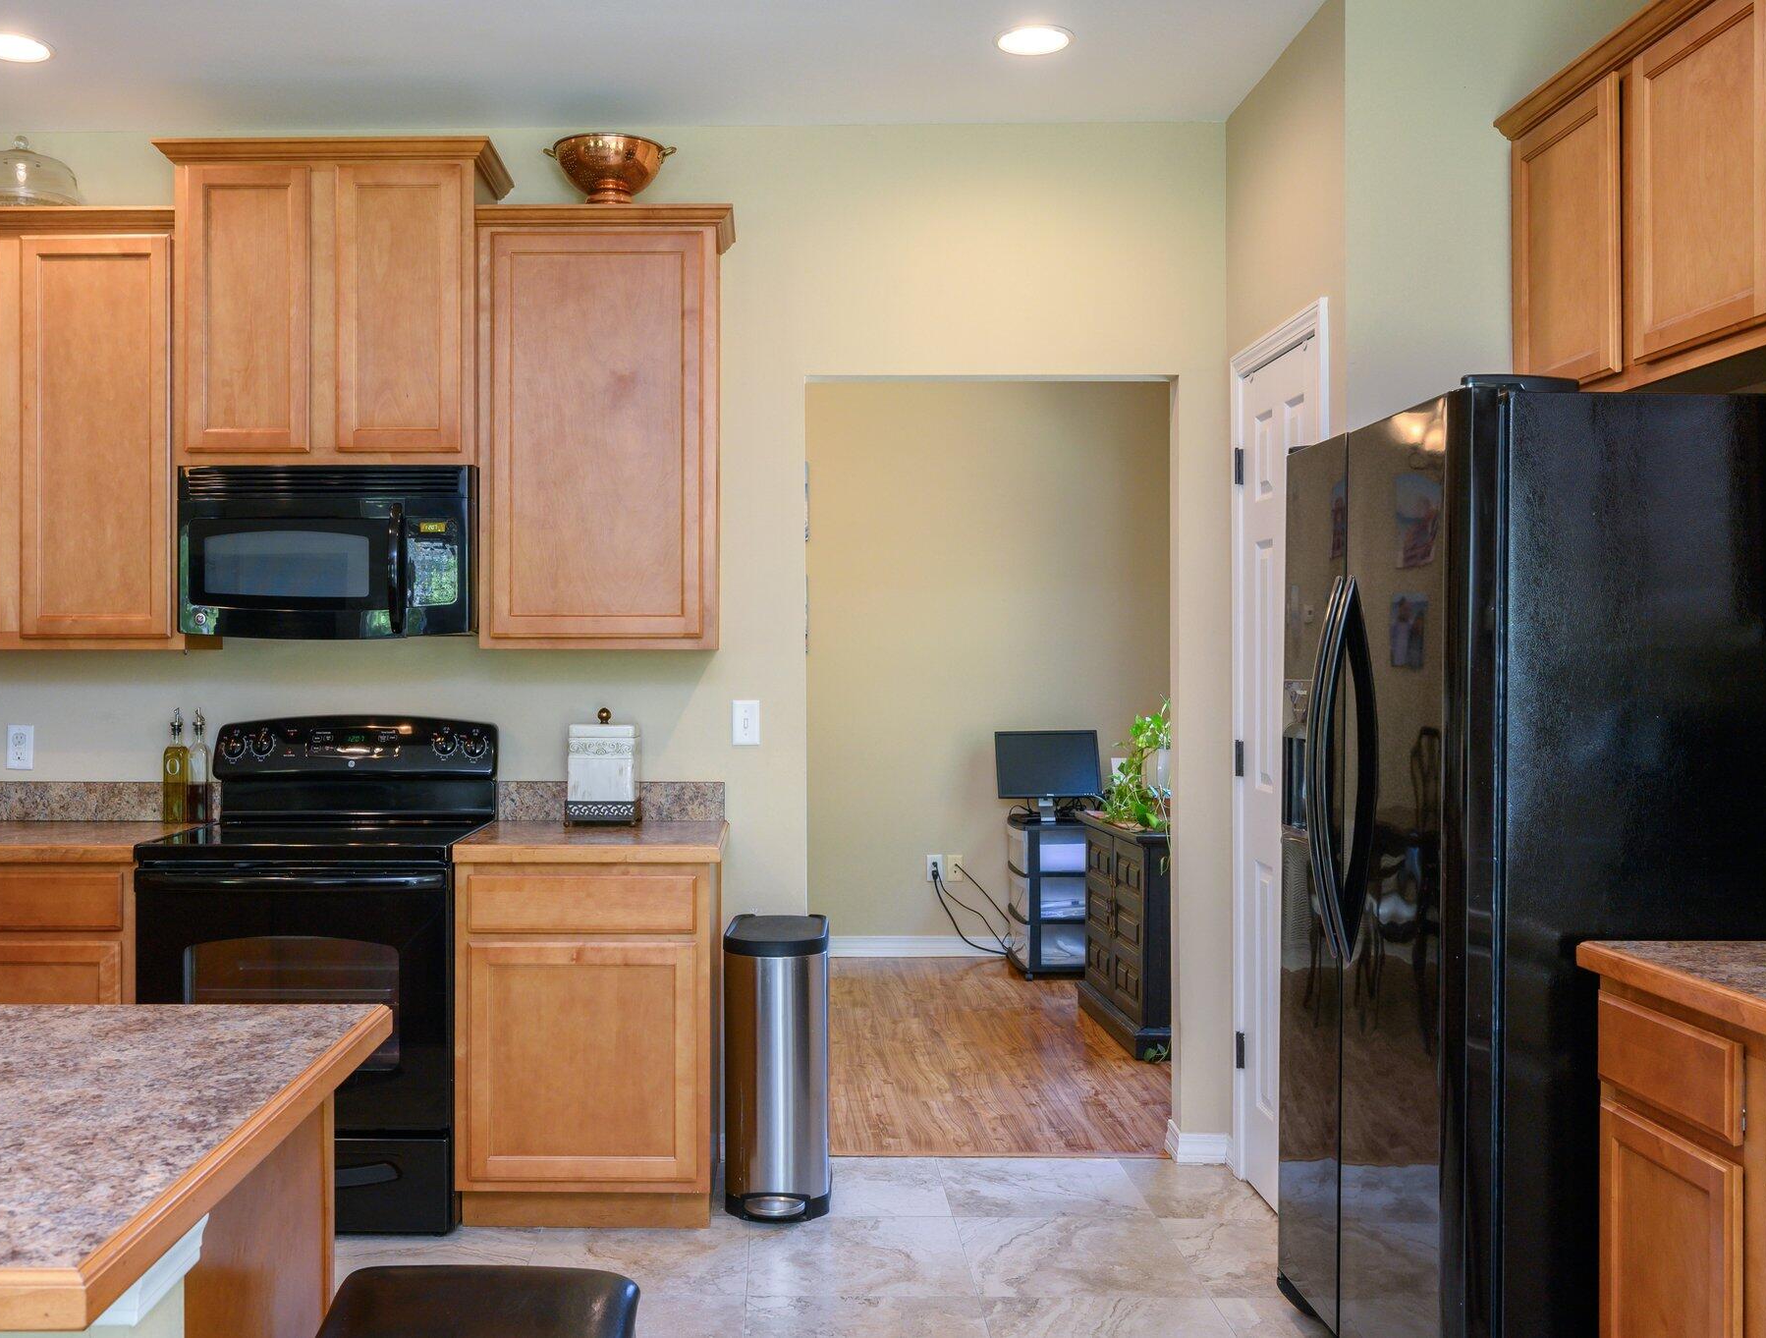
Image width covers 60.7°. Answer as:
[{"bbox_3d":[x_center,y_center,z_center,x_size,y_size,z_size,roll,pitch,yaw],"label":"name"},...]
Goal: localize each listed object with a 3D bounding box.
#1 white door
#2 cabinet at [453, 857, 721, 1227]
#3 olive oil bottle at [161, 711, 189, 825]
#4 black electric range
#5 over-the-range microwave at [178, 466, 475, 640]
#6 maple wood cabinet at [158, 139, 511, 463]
[{"bbox_3d":[1.000,0.247,3.717,0.100,2.160,0.710,0,0,-3],"label":"white door"},{"bbox_3d":[-0.715,0.887,3.815,0.610,0.885,0.610,0,0,-2],"label":"cabinet"},{"bbox_3d":[-1.890,0.262,4.030,0.061,0.303,0.061,0,0,-2],"label":"olive oil bottle"},{"bbox_3d":[-1.395,0.728,3.775,0.740,1.200,0.660,0,0,-2],"label":"black electric range"},{"bbox_3d":[-1.394,-0.291,3.925,0.750,0.425,0.390,0,0,-2],"label":"over-the-range microwave"},{"bbox_3d":[-1.402,-0.917,3.930,0.810,0.800,0.385,0,0,-2],"label":"maple wood cabinet"}]

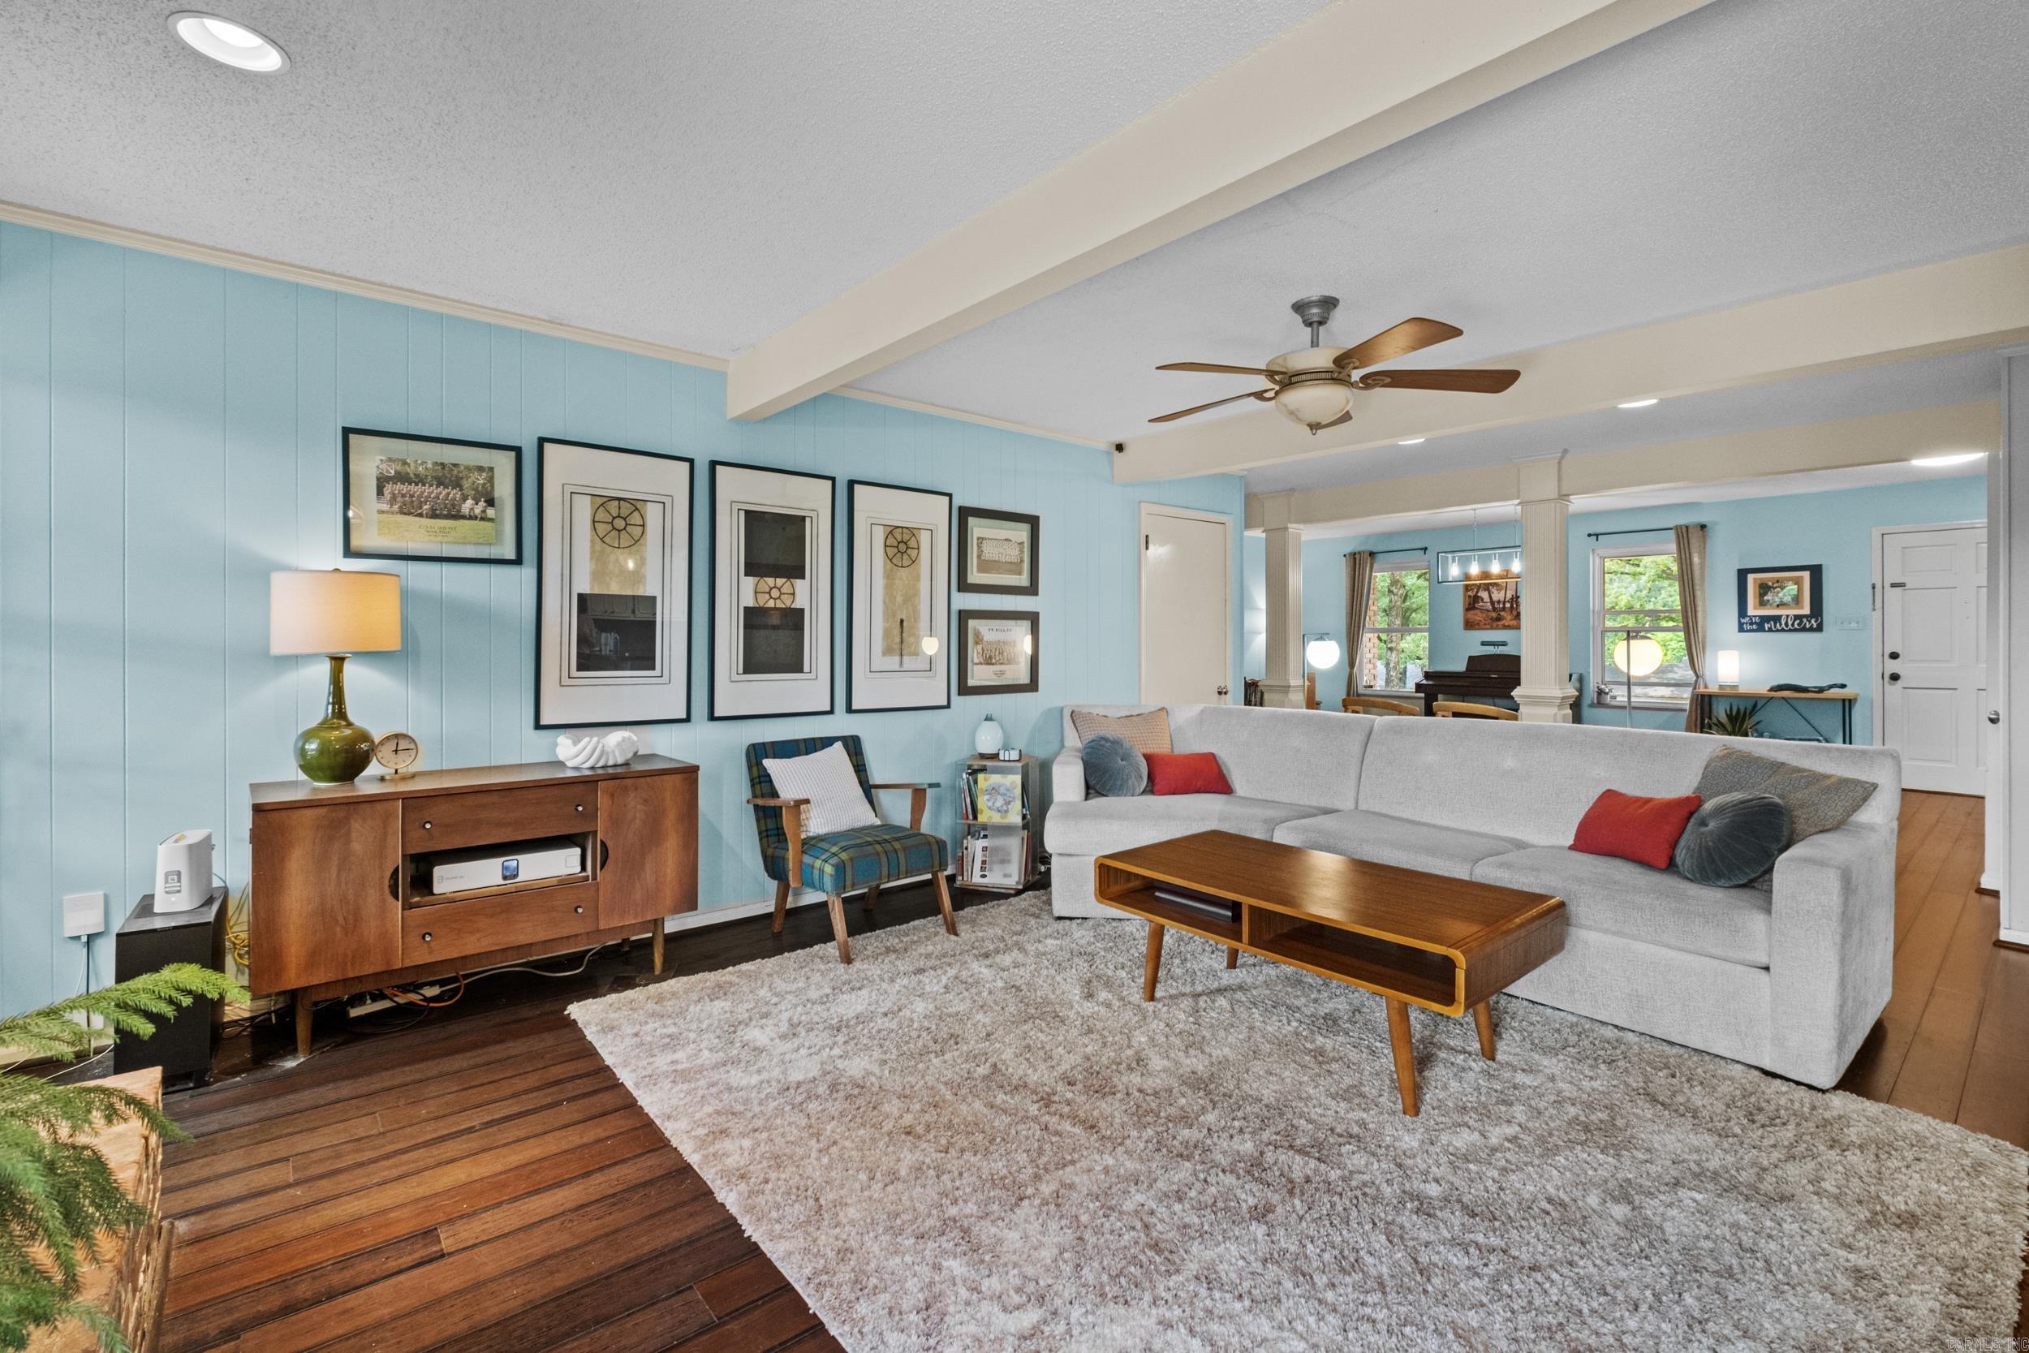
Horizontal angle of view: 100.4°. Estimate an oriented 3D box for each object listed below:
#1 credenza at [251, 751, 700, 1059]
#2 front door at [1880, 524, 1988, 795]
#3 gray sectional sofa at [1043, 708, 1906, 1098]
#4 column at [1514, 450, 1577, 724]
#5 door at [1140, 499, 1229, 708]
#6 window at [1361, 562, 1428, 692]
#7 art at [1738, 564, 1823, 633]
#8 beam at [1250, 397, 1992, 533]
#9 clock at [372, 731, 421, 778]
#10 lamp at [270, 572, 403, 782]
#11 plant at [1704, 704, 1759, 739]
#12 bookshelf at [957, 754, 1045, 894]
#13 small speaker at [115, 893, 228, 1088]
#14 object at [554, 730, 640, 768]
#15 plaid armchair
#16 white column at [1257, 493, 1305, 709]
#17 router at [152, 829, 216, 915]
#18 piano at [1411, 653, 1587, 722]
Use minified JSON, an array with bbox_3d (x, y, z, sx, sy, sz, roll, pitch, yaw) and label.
[{"bbox_3d":[-1.776,0.715,2.890,1.200,0.762,0.430,-1,2,-39],"label":"credenza"},{"bbox_3d":[7.381,-0.116,6.569,0.080,2.060,0.900,-1,2,-43],"label":"front door"},{"bbox_3d":[1.247,0.640,3.500,1.550,0.850,3.200,-1,1,-38],"label":"gray sectional sofa"},{"bbox_3d":[3.407,-0.213,5.427,0.270,2.420,0.270,-1,1,-38],"label":"column"},{"bbox_3d":[1.136,-0.041,5.517,0.850,2.080,0.080,-1,1,-38],"label":"door"},{"bbox_3d":[4.422,-0.580,9.829,0.140,1.551,0.860,-1,2,-43],"label":"window"},{"bbox_3d":[6.717,-0.681,7.416,0.040,0.595,0.570,-1,1,-38],"label":"art"},{"bbox_3d":[3.378,-1.329,5.876,0.190,0.285,4.500,-3,4,-42],"label":"beam"},{"bbox_3d":[-2.020,0.256,2.770,0.050,0.155,0.125,1,1,33],"label":"clock"},{"bbox_3d":[-2.122,0.005,2.644,0.320,0.672,0.320,-1,2,-39],"label":"lamp"},{"bbox_3d":[6.320,0.490,7.451,0.390,0.500,0.390,-1,1,-38],"label":"plant"},{"bbox_3d":[-0.080,0.719,4.300,0.350,0.630,0.320,0,1,12],"label":"bookshelf"},{"bbox_3d":[-2.418,0.894,2.439,0.195,0.450,0.370,-1,2,-39],"label":"small speaker"},{"bbox_3d":[-1.520,0.264,3.090,0.265,0.120,0.150,-1,1,-31],"label":"object"},{"bbox_3d":[-0.671,0.674,3.542,0.620,0.780,0.680,-1,2,-39],"label":"plaid armchair"},{"bbox_3d":[2.218,-0.319,7.023,0.270,2.420,0.270,-1,2,-43],"label":"white column"},{"bbox_3d":[-2.365,0.555,2.410,0.100,0.200,0.105,0,1,-10],"label":"router"},{"bbox_3d":[4.982,0.296,8.743,0.460,1.020,1.420,-1,2,-43],"label":"piano"}]

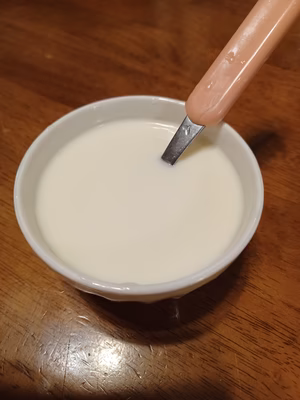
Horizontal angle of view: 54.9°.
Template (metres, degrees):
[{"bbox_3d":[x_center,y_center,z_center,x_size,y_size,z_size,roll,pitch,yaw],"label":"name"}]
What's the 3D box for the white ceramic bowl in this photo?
[{"bbox_3d":[-0.005,0.002,0.161,0.115,0.056,0.115,0,56,0],"label":"white ceramic bowl"}]

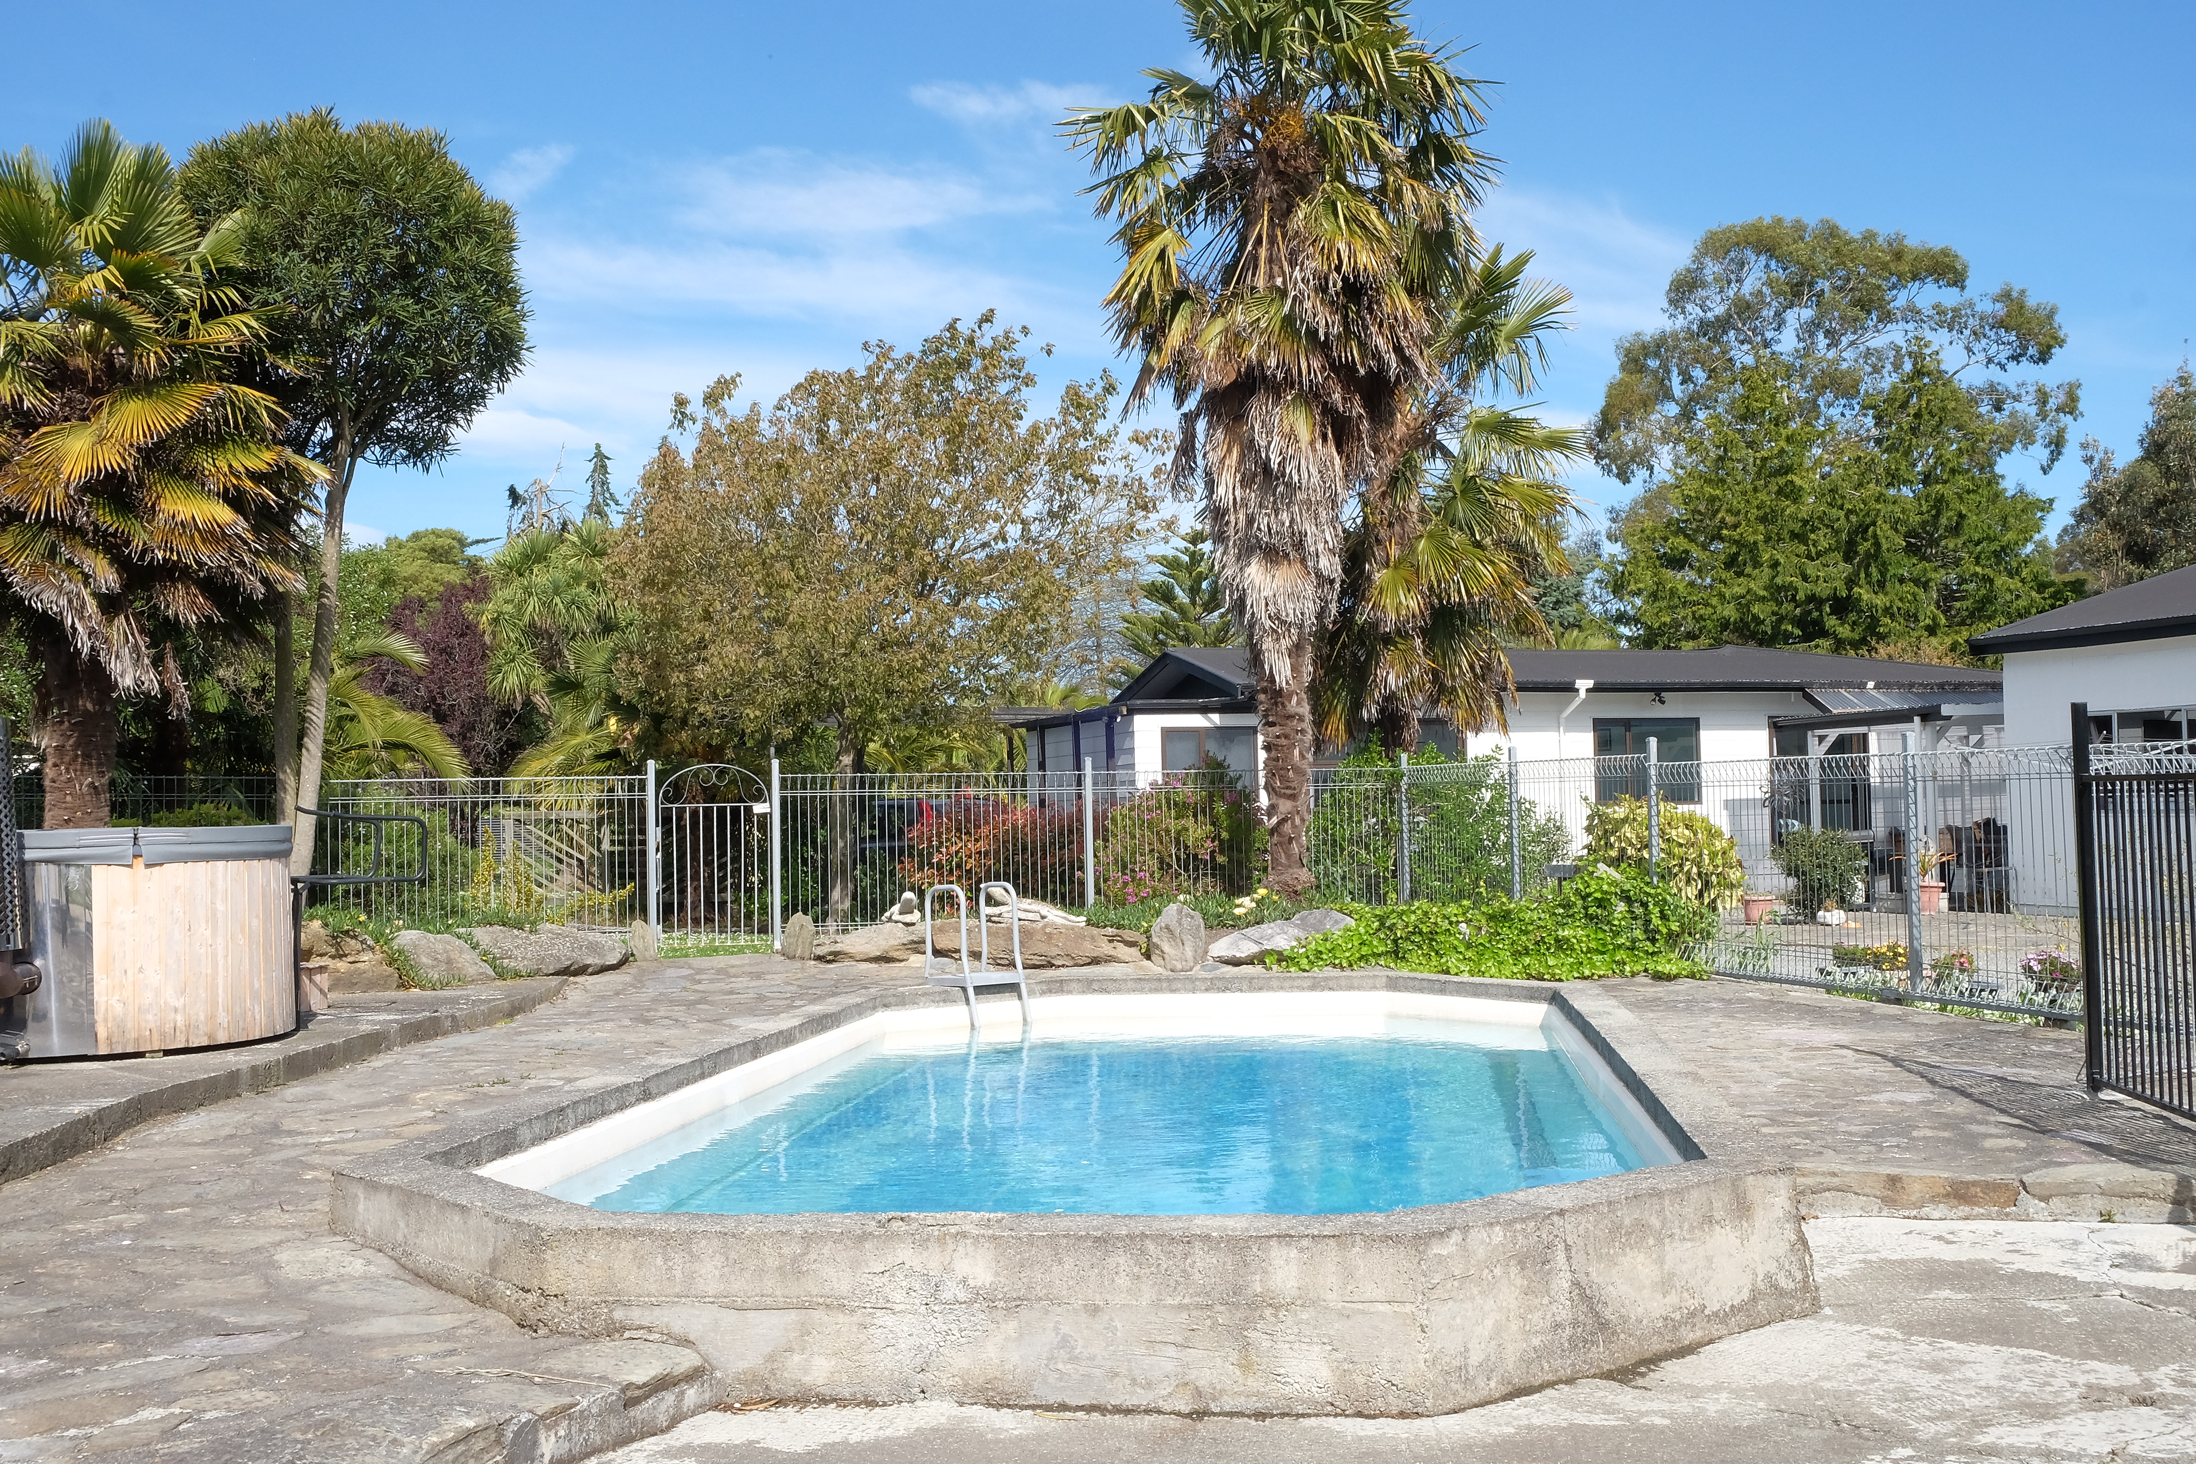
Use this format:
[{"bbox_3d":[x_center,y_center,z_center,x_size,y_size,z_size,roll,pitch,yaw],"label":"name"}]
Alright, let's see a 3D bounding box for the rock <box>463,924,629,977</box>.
[{"bbox_3d":[-3.793,1.499,15.100,1.080,0.380,0.580,0,-2,-18],"label":"rock"}]

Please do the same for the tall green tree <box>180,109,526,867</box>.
[{"bbox_3d":[-5.080,-1.442,15.000,2.400,5.600,2.400,-1,-2,0],"label":"tall green tree"}]

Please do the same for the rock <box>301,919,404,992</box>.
[{"bbox_3d":[-4.439,1.324,13.015,0.680,0.408,0.500,-1,-2,0],"label":"rock"}]

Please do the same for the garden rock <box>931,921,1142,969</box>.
[{"bbox_3d":[-0.411,1.394,14.412,1.350,0.287,0.600,-1,-2,0],"label":"garden rock"}]

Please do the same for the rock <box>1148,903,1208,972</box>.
[{"bbox_3d":[0.547,1.398,14.900,0.400,0.460,0.280,-1,-2,0],"label":"rock"}]

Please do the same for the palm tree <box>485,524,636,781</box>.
[{"bbox_3d":[-5.761,-0.141,23.519,1.800,4.329,1.800,-1,-2,0],"label":"palm tree"}]

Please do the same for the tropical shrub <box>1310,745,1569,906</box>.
[{"bbox_3d":[2.618,0.762,16.883,1.900,1.339,1.500,-1,-2,0],"label":"tropical shrub"}]

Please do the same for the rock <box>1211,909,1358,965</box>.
[{"bbox_3d":[1.305,1.432,15.400,1.030,0.400,0.550,-1,-2,0],"label":"rock"}]

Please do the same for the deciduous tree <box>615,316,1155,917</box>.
[{"bbox_3d":[-2.088,-1.119,21.549,5.100,5.988,4.800,-1,-2,0],"label":"deciduous tree"}]

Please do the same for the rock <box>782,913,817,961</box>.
[{"bbox_3d":[-2.075,1.429,15.262,0.250,0.304,0.200,-1,-2,0],"label":"rock"}]

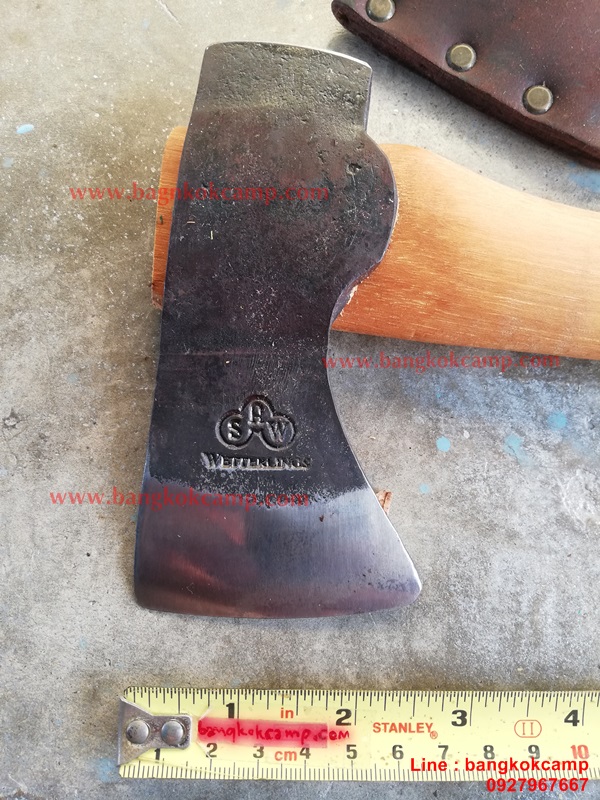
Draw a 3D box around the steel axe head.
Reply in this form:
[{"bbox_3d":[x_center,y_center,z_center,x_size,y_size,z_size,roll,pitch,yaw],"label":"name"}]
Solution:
[{"bbox_3d":[-0.002,-0.015,0.135,0.060,0.024,0.120,3,82,-3],"label":"steel axe head"}]

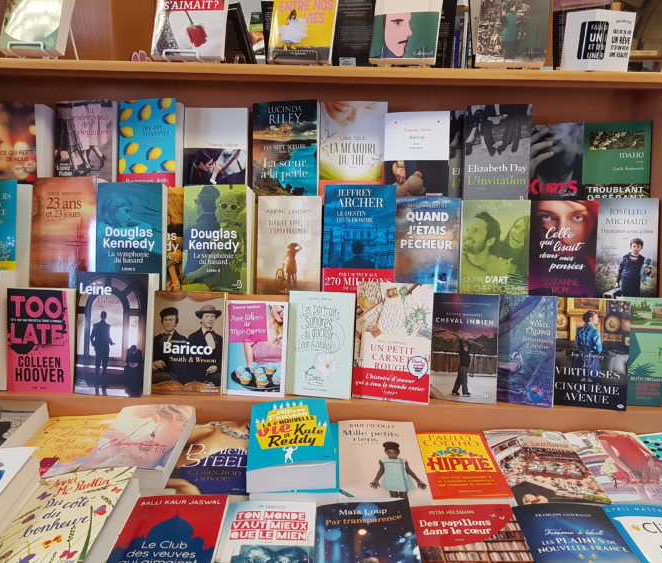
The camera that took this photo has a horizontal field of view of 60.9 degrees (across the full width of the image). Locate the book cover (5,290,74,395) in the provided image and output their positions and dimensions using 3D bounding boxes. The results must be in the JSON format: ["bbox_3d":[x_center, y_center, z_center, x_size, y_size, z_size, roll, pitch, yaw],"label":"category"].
[{"bbox_3d":[-0.578,0.118,1.132,0.130,0.206,0.028,0,2,5],"label":"book cover"}]

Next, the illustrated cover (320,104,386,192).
[{"bbox_3d":[0.051,-0.290,1.288,0.148,0.230,0.031,2,1,3],"label":"illustrated cover"}]

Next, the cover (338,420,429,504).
[{"bbox_3d":[0.087,0.326,0.990,0.146,0.037,0.241,0,16,0],"label":"cover"}]

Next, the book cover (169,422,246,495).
[{"bbox_3d":[-0.201,0.316,0.988,0.140,0.025,0.227,0,16,-2],"label":"book cover"}]

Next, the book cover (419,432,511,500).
[{"bbox_3d":[0.237,0.342,1.033,0.133,0.023,0.206,-1,15,1],"label":"book cover"}]

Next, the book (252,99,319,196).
[{"bbox_3d":[-0.099,-0.292,1.289,0.148,0.222,0.040,0,-1,9],"label":"book"}]

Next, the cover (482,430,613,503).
[{"bbox_3d":[0.381,0.342,1.022,0.154,0.022,0.216,0,17,1],"label":"cover"}]

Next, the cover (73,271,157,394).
[{"bbox_3d":[-0.418,0.101,1.094,0.155,0.230,0.035,1,-1,15],"label":"cover"}]

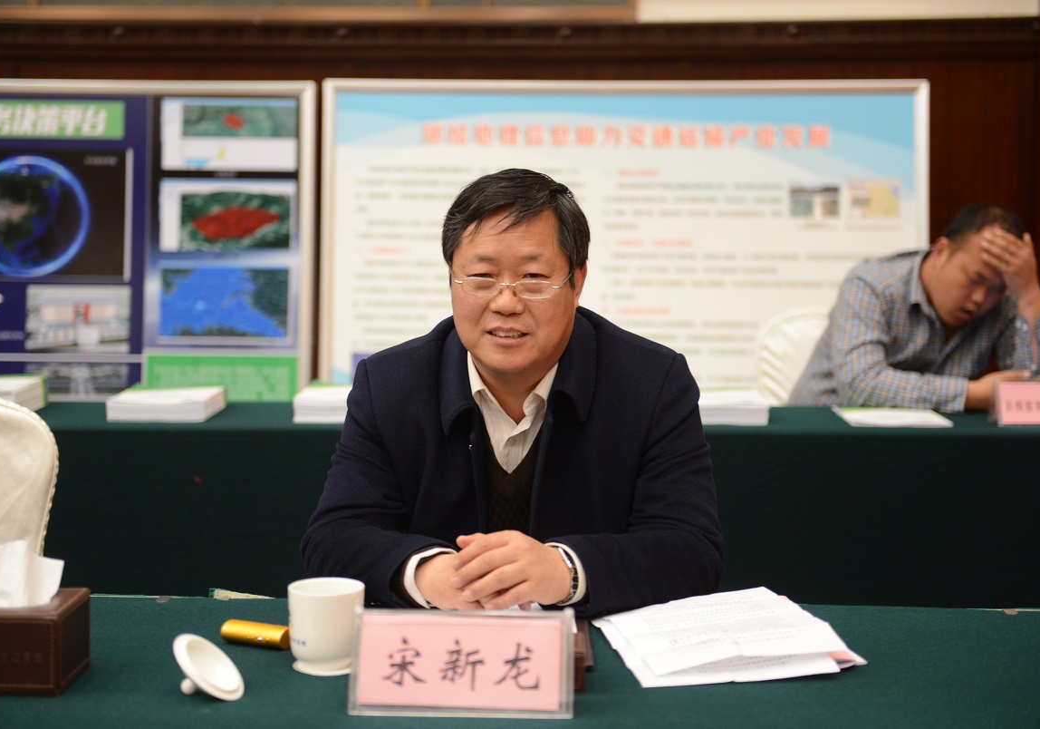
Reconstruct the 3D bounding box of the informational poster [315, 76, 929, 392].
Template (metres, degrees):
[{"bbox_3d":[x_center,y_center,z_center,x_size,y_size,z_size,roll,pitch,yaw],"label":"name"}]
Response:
[{"bbox_3d":[0.290,-0.275,5.000,1.670,1.030,0.030,0,-1,2],"label":"informational poster"}]

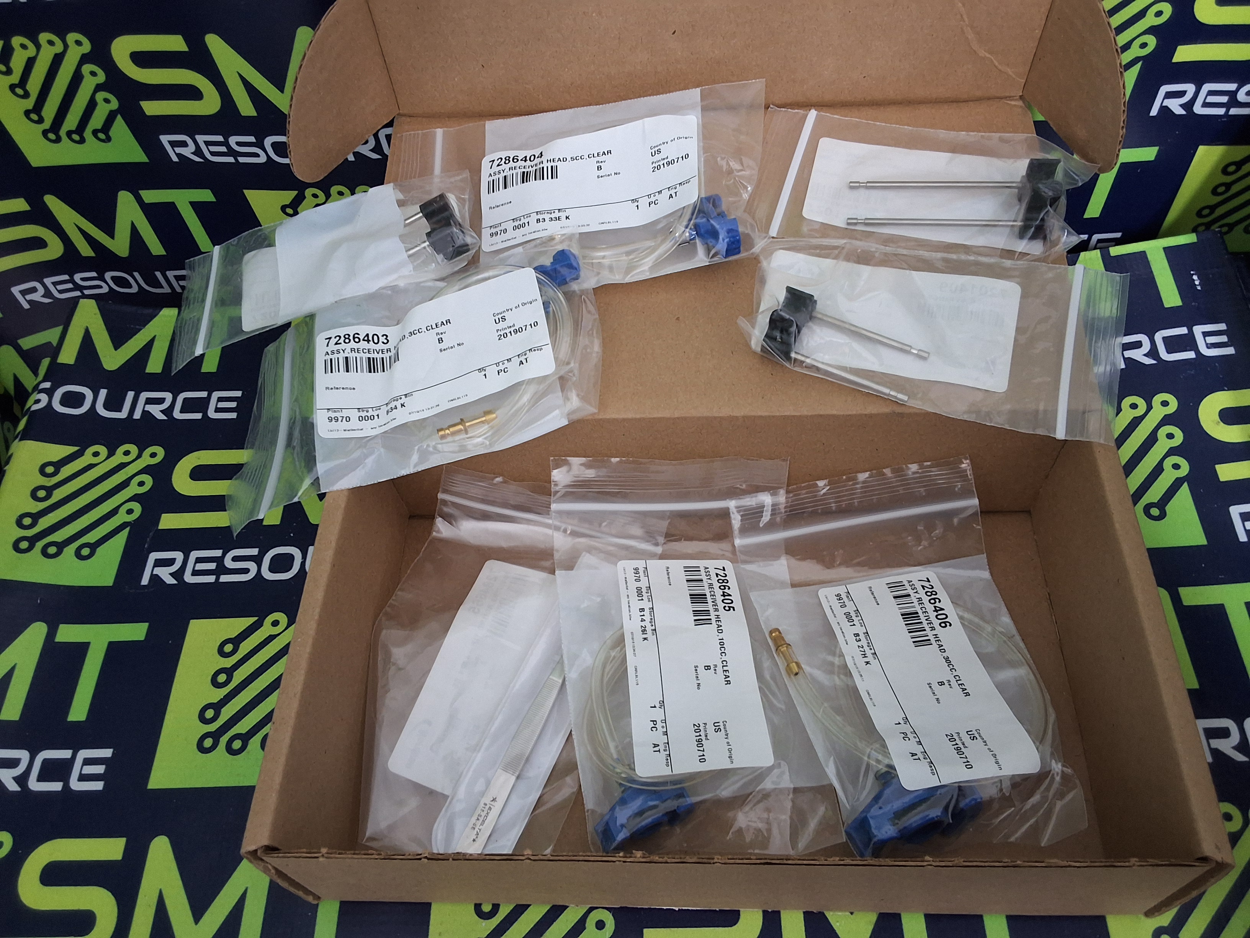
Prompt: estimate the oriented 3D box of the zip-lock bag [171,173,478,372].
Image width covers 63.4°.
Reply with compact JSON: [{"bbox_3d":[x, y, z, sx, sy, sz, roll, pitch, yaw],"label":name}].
[{"bbox_3d":[-0.126,-0.085,0.419,0.131,0.032,0.070,-17,52,6],"label":"zip-lock bag"}]

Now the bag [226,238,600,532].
[{"bbox_3d":[-0.089,-0.040,0.410,0.165,0.035,0.102,-14,58,12],"label":"bag"}]

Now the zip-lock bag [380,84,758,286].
[{"bbox_3d":[-0.026,-0.120,0.439,0.167,0.028,0.102,-3,63,8],"label":"zip-lock bag"}]

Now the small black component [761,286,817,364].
[{"bbox_3d":[0.064,-0.055,0.391,0.013,0.015,0.034,17,66,12],"label":"small black component"}]

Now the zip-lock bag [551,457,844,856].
[{"bbox_3d":[0.026,0.071,0.398,0.100,0.036,0.153,-5,68,1],"label":"zip-lock bag"}]

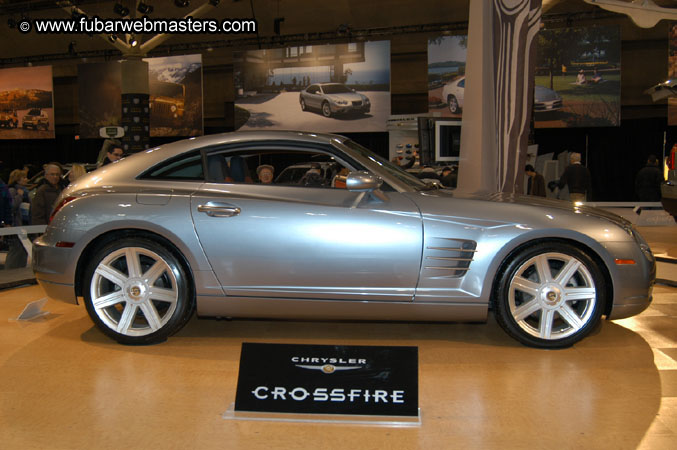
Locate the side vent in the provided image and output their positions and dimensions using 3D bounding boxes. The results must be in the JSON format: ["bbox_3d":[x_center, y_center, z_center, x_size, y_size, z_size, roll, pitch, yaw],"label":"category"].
[{"bbox_3d":[0.640,0.191,3.863,0.290,0.225,0.060,0,3,4],"label":"side vent"}]

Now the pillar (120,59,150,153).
[{"bbox_3d":[-5.314,-2.030,17.909,0.760,4.750,0.760,0,3,0],"label":"pillar"}]

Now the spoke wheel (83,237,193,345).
[{"bbox_3d":[-1.186,0.386,4.088,0.660,0.660,0.250,0,3,4],"label":"spoke wheel"}]

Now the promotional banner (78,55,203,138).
[{"bbox_3d":[-7.867,-4.977,26.610,6.000,3.050,0.050,1,3,22],"label":"promotional banner"}]

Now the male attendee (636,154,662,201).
[{"bbox_3d":[5.769,-0.410,12.601,0.520,1.800,0.320,0,3,6],"label":"male attendee"}]

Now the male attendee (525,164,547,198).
[{"bbox_3d":[3.950,-0.400,13.500,0.420,1.600,0.500,-1,2,-7],"label":"male attendee"}]

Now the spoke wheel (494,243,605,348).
[{"bbox_3d":[1.207,0.386,3.903,0.640,0.640,0.230,0,3,4],"label":"spoke wheel"}]

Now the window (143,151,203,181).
[{"bbox_3d":[-1.020,-0.366,4.157,0.380,0.185,0.090,0,3,4],"label":"window"}]

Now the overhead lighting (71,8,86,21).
[{"bbox_3d":[-5.767,-4.669,15.000,0.270,0.270,0.360,-4,31,-42],"label":"overhead lighting"}]

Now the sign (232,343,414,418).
[{"bbox_3d":[-0.045,0.613,2.695,0.720,0.280,0.030,0,-27,6],"label":"sign"}]

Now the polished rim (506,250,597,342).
[{"bbox_3d":[1.206,0.399,3.875,0.490,0.490,0.190,0,2,5],"label":"polished rim"}]

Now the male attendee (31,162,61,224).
[{"bbox_3d":[-3.477,0.074,8.217,0.520,1.660,0.320,-2,4,-25],"label":"male attendee"}]

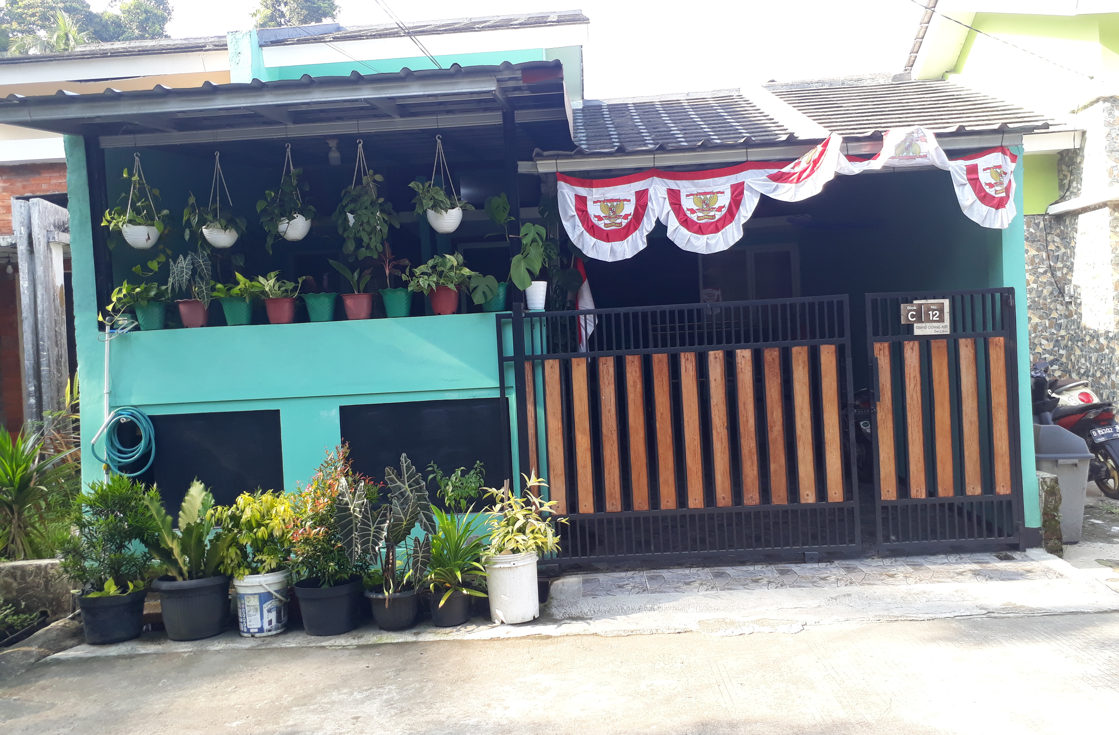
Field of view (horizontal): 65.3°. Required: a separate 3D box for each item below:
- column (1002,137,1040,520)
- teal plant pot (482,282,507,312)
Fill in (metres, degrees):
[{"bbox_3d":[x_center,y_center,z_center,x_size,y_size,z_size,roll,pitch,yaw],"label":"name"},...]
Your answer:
[{"bbox_3d":[2.821,-0.182,5.473,0.135,2.393,0.190,-3,0,3],"label":"column"},{"bbox_3d":[-0.441,-0.446,5.617,0.220,0.200,0.220,-3,0,0],"label":"teal plant pot"}]

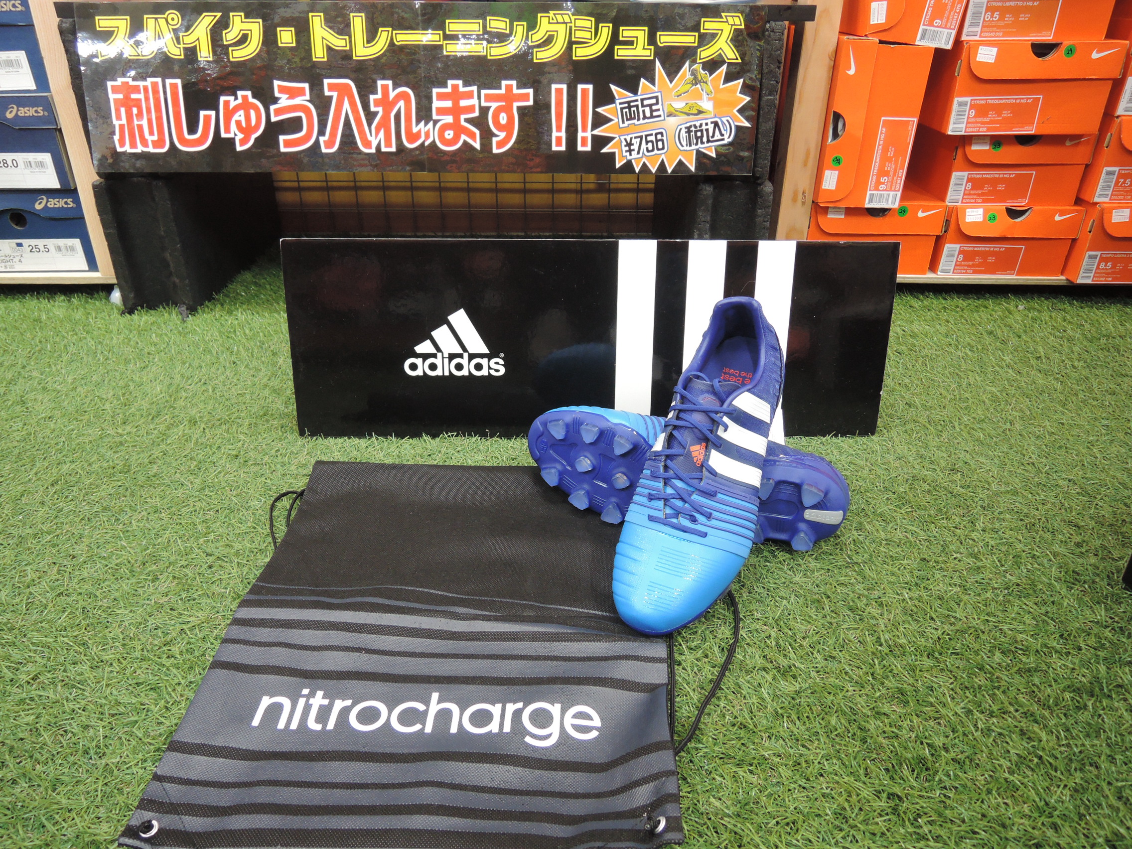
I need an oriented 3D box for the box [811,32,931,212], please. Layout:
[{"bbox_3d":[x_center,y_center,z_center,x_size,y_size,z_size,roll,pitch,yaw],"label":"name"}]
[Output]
[{"bbox_3d":[0.485,-0.519,1.329,0.124,0.234,0.335,5,26,6],"label":"box"}]

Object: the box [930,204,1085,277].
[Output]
[{"bbox_3d":[0.727,-0.366,1.416,0.206,0.110,0.335,2,26,3],"label":"box"}]

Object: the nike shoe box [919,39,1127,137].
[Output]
[{"bbox_3d":[0.706,-0.568,1.310,0.229,0.124,0.335,2,26,3],"label":"nike shoe box"}]

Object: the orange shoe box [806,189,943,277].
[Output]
[{"bbox_3d":[0.505,-0.371,1.420,0.210,0.114,0.335,1,26,1],"label":"orange shoe box"}]

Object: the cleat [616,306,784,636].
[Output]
[{"bbox_3d":[0.107,0.027,0.613,0.102,0.109,0.285,9,51,26],"label":"cleat"}]

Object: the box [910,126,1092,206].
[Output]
[{"bbox_3d":[0.739,-0.478,1.393,0.204,0.111,0.335,3,26,5],"label":"box"}]

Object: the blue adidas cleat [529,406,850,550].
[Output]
[{"bbox_3d":[0.108,0.039,0.716,0.285,0.102,0.109,11,17,14],"label":"blue adidas cleat"}]

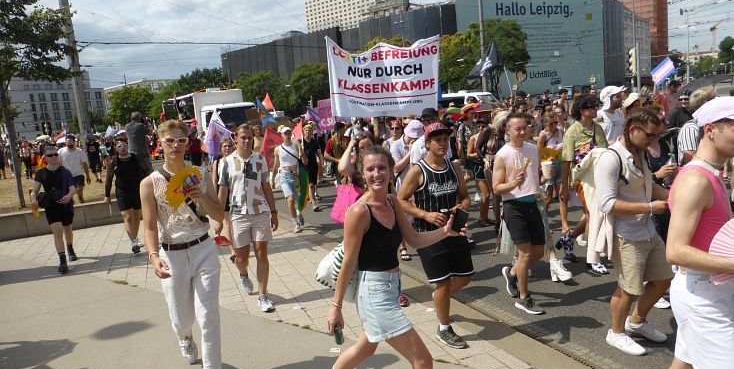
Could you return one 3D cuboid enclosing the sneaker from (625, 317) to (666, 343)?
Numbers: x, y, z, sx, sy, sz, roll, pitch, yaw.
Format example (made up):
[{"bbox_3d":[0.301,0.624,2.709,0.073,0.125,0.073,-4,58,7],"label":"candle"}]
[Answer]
[{"bbox_3d":[2.090,1.085,3.830,0.110,0.115,0.295,-10,9,-33],"label":"sneaker"}]

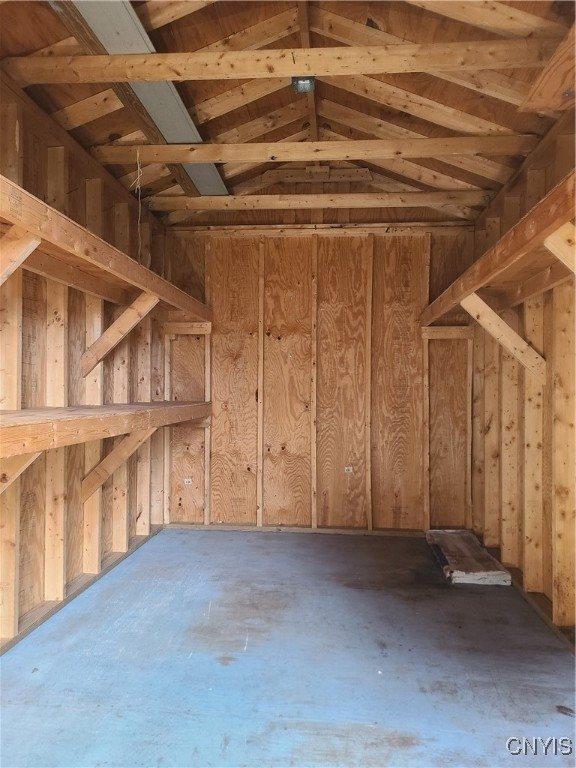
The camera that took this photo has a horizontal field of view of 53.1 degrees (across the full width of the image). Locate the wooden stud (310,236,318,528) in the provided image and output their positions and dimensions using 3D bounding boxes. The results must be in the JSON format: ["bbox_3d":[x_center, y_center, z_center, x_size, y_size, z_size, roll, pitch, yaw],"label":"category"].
[{"bbox_3d":[0.205,-0.020,4.290,0.038,2.147,0.089,0,-1,5],"label":"wooden stud"}]

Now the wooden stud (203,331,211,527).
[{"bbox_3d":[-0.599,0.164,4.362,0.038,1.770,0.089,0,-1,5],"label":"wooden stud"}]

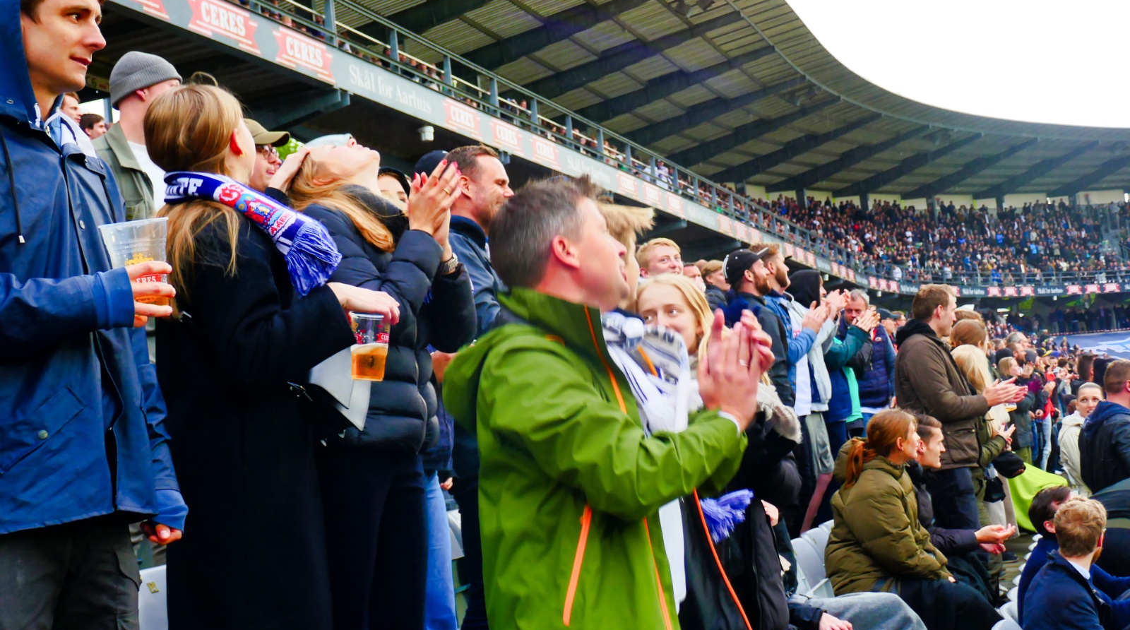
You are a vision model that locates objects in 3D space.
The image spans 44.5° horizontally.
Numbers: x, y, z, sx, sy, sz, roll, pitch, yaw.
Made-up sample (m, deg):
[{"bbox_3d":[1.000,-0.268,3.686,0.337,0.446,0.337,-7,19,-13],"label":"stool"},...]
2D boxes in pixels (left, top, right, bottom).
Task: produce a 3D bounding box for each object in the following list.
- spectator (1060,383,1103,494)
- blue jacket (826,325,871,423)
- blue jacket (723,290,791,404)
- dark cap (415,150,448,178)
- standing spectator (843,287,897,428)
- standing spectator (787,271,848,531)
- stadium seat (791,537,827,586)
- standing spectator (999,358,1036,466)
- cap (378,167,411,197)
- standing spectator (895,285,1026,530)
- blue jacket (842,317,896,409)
[{"bbox_3d":[3.166,1.253,8.367,0.380,1.680,0.480,-1,-2,25],"label":"spectator"},{"bbox_3d":[1.740,0.360,8.700,0.440,0.680,0.520,-1,-2,18],"label":"blue jacket"},{"bbox_3d":[0.990,0.235,7.100,0.400,0.720,0.530,-1,-2,18],"label":"blue jacket"},{"bbox_3d":[-0.474,-0.599,5.597,0.260,0.140,0.180,0,-2,-10],"label":"dark cap"},{"bbox_3d":[2.090,0.685,9.500,0.530,1.710,0.360,0,-2,-7],"label":"standing spectator"},{"bbox_3d":[1.480,0.610,8.120,0.480,1.740,0.520,-1,-2,16],"label":"standing spectator"},{"bbox_3d":[1.175,1.215,6.150,0.400,0.420,0.460,-1,-2,21],"label":"stadium seat"},{"bbox_3d":[4.695,1.269,14.267,0.450,1.680,0.480,0,-2,8],"label":"standing spectator"},{"bbox_3d":[-0.695,-0.515,5.350,0.190,0.150,0.230,1,-2,-22],"label":"cap"},{"bbox_3d":[2.023,0.760,7.064,0.620,1.830,0.530,0,-2,3],"label":"standing spectator"},{"bbox_3d":[1.882,0.315,8.788,0.560,0.620,0.330,0,-2,12],"label":"blue jacket"}]

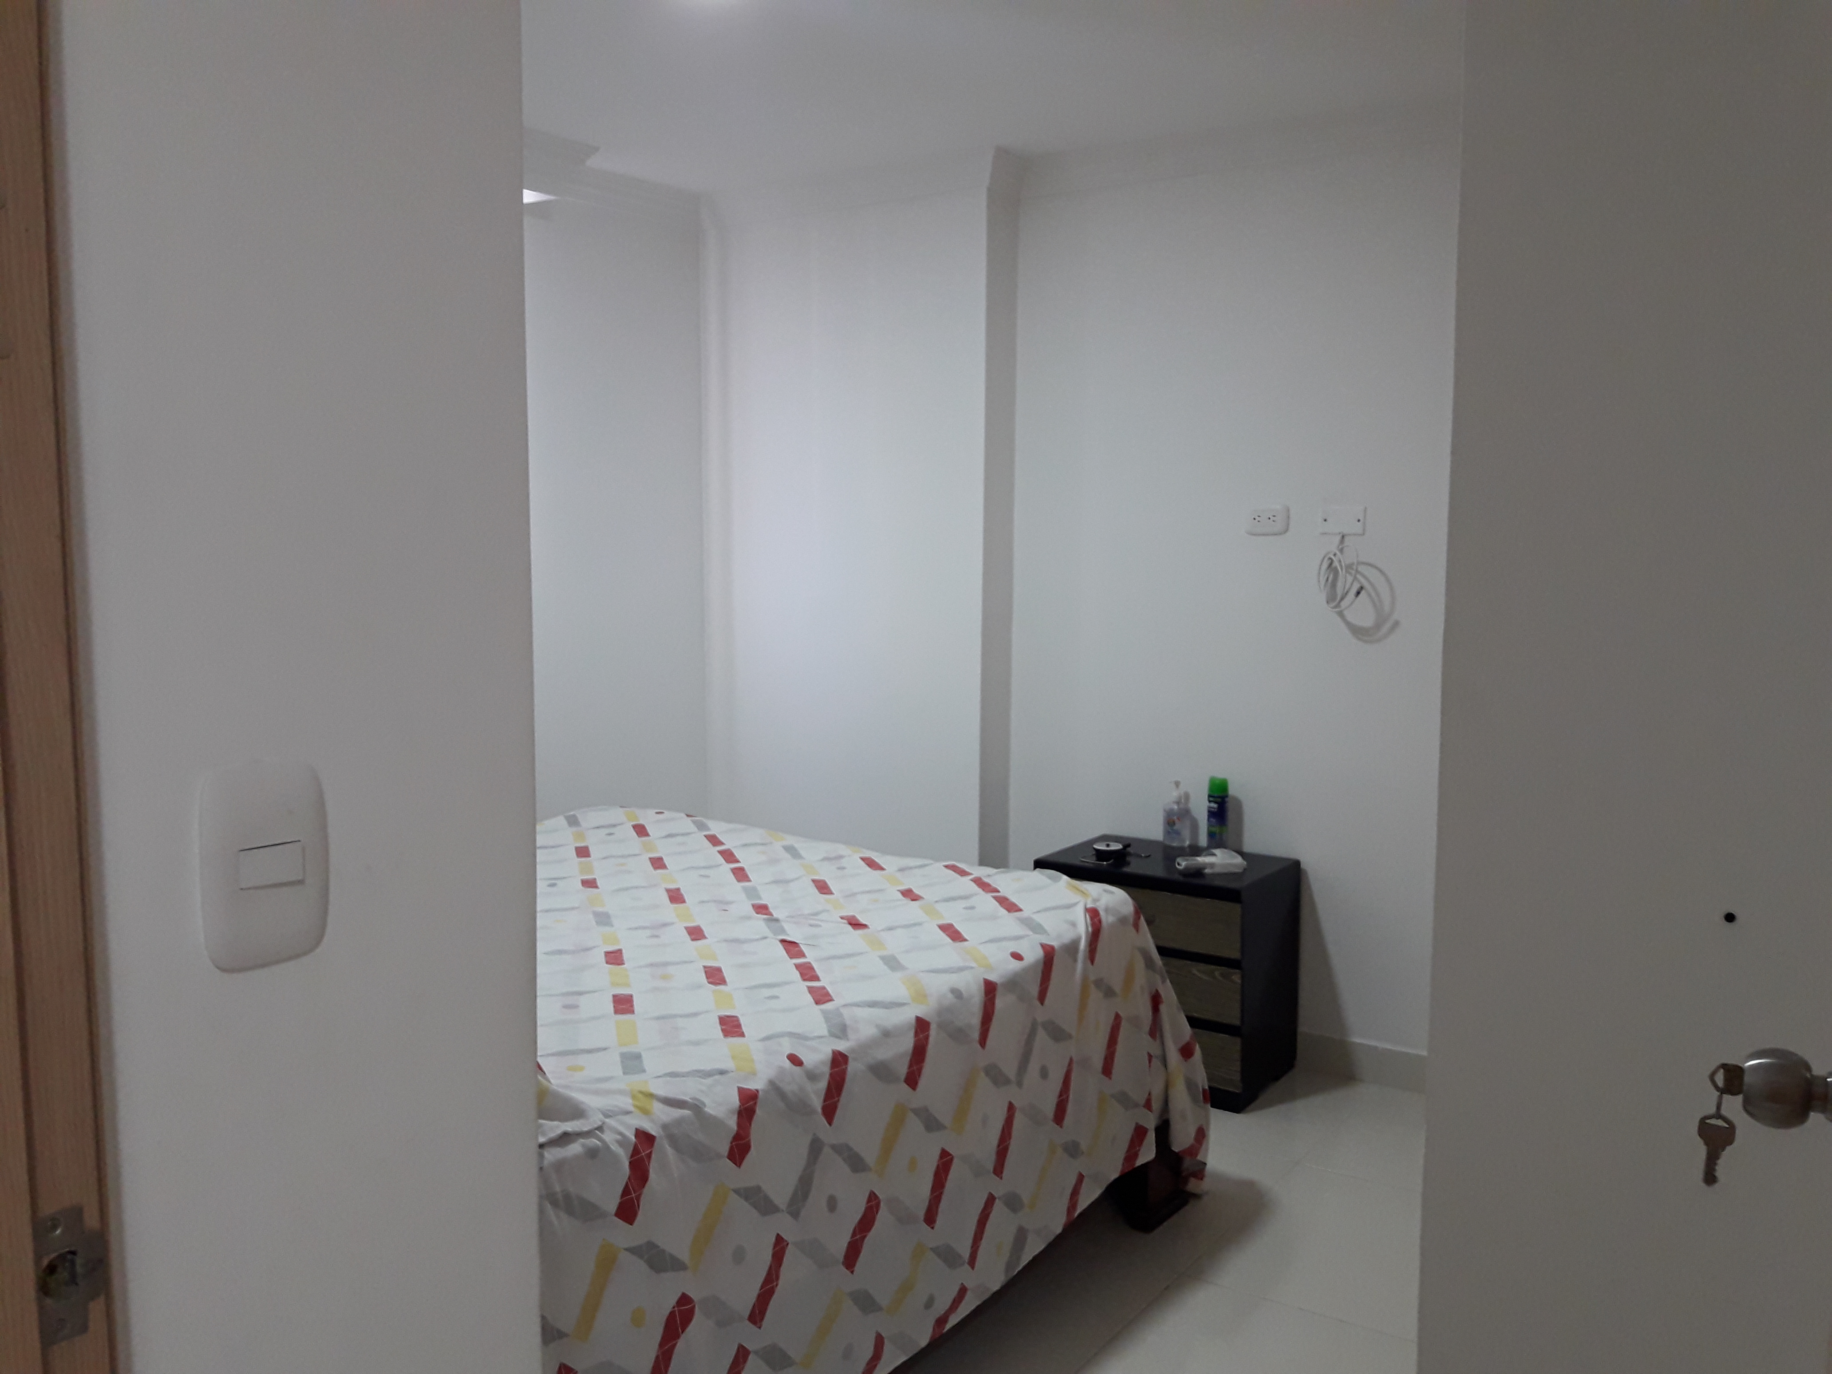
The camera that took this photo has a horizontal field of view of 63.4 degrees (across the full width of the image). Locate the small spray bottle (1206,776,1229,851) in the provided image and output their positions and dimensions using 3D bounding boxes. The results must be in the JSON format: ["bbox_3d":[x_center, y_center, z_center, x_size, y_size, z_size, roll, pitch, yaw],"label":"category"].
[{"bbox_3d":[0.780,0.333,3.820,0.053,0.196,0.053,0,6,0],"label":"small spray bottle"}]

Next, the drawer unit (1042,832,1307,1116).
[{"bbox_3d":[0.634,0.703,3.759,0.554,0.532,0.388,4,7,33],"label":"drawer unit"}]

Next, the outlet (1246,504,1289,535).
[{"bbox_3d":[0.882,-0.419,3.721,0.115,0.074,0.012,4,7,33],"label":"outlet"}]

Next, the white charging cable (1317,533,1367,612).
[{"bbox_3d":[1.029,-0.275,3.580,0.097,0.190,0.100,4,7,33],"label":"white charging cable"}]

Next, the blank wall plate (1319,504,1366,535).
[{"bbox_3d":[1.042,-0.408,3.625,0.113,0.072,0.006,4,7,33],"label":"blank wall plate"}]

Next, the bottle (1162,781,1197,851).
[{"bbox_3d":[0.688,0.336,3.894,0.066,0.174,0.045,5,7,39],"label":"bottle"}]

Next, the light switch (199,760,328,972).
[{"bbox_3d":[-0.371,0.102,0.848,0.011,0.116,0.075,4,7,33],"label":"light switch"}]

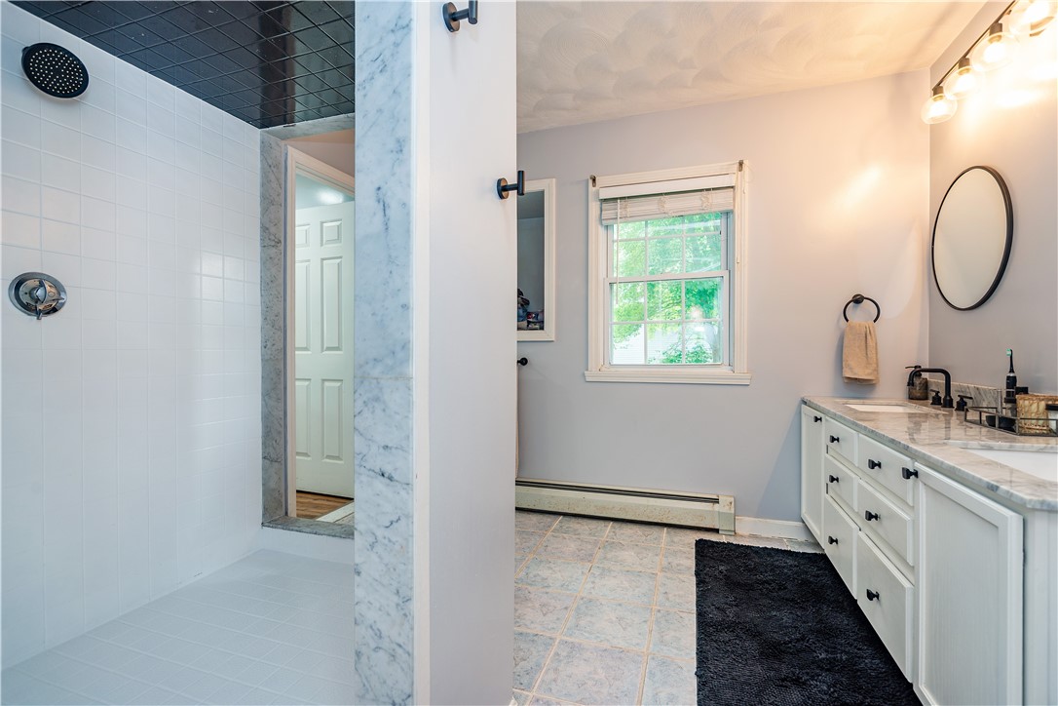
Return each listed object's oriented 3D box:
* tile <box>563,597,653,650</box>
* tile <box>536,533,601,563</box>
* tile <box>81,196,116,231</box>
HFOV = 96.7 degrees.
[{"bbox_3d":[0.305,1.017,1.781,0.300,0.010,0.300,0,0,19],"label":"tile"},{"bbox_3d":[0.212,1.016,2.457,0.298,0.010,0.298,0,0,19],"label":"tile"},{"bbox_3d":[-1.580,-0.508,1.726,0.008,0.108,0.108,0,0,19],"label":"tile"}]

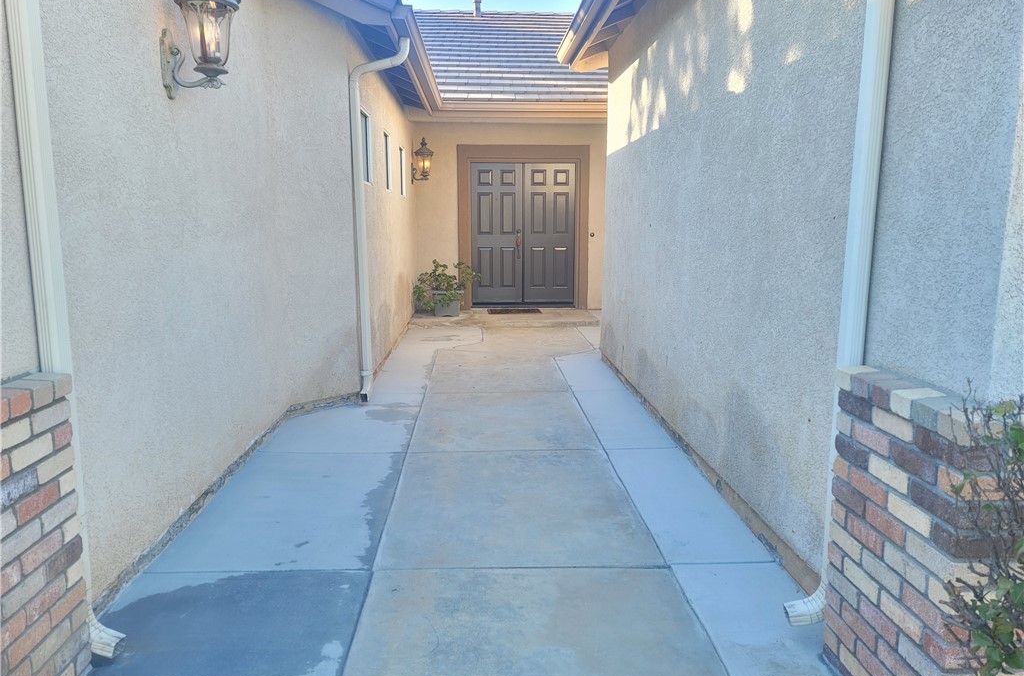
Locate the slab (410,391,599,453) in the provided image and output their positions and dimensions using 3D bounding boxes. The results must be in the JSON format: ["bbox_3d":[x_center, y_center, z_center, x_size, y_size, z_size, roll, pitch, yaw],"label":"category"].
[{"bbox_3d":[-0.068,0.614,5.379,1.230,0.080,1.550,0,9,-3],"label":"slab"}]

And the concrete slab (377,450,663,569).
[{"bbox_3d":[0.003,0.867,3.846,1.230,0.080,1.560,0,9,-3],"label":"concrete slab"}]

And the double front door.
[{"bbox_3d":[0.165,-1.484,10.740,1.520,2.060,0.080,0,9,-3],"label":"double front door"}]

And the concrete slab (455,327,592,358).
[{"bbox_3d":[0.107,0.063,8.730,1.550,0.080,1.980,0,9,-3],"label":"concrete slab"}]

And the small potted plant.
[{"bbox_3d":[-0.908,-0.721,10.188,0.920,0.775,0.600,0,9,-3],"label":"small potted plant"}]

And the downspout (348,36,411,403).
[{"bbox_3d":[-0.965,-0.859,5.597,0.430,2.710,0.200,0,9,-3],"label":"downspout"}]

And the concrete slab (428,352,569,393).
[{"bbox_3d":[-0.144,0.344,7.015,1.230,0.080,1.770,0,9,-3],"label":"concrete slab"}]

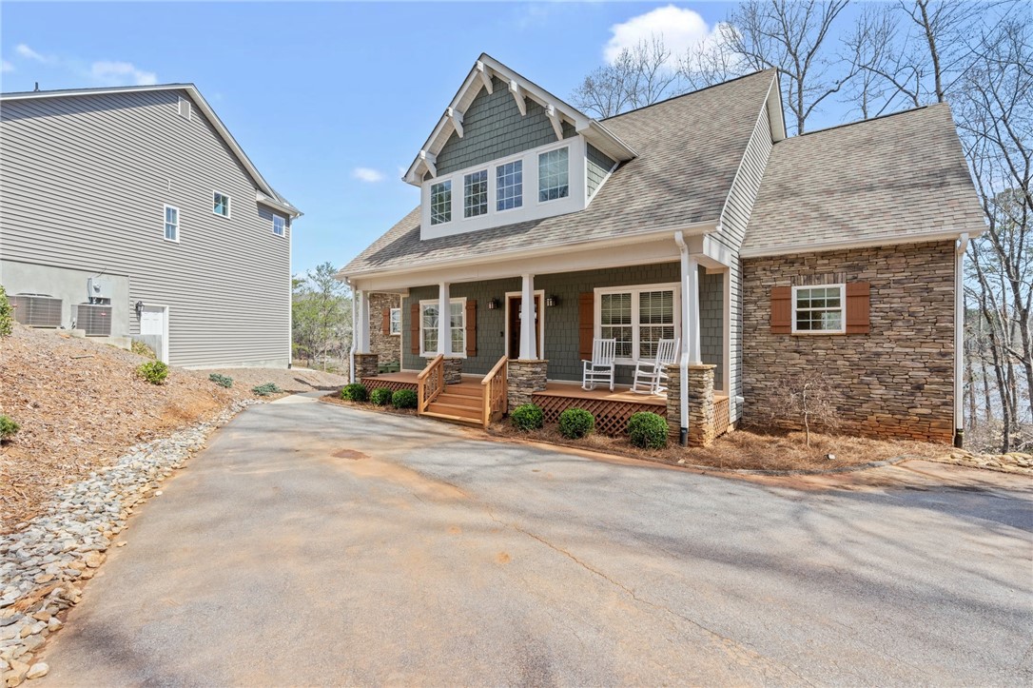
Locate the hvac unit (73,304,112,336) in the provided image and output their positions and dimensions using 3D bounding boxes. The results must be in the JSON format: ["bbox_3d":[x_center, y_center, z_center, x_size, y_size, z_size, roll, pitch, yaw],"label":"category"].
[{"bbox_3d":[-11.640,-0.640,12.610,0.590,0.840,0.590,0,1,7],"label":"hvac unit"}]

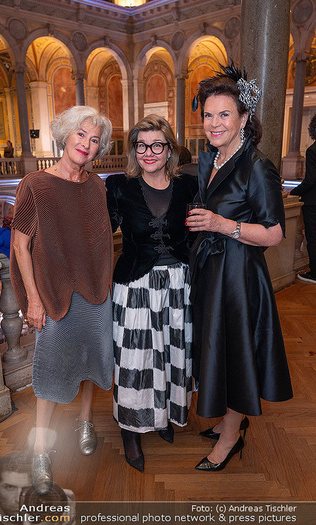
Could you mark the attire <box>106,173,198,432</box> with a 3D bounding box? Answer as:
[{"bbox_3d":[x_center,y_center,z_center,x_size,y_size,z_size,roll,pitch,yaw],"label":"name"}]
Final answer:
[{"bbox_3d":[-0.030,0.211,1.996,0.450,1.270,0.370,-2,16,-5],"label":"attire"}]

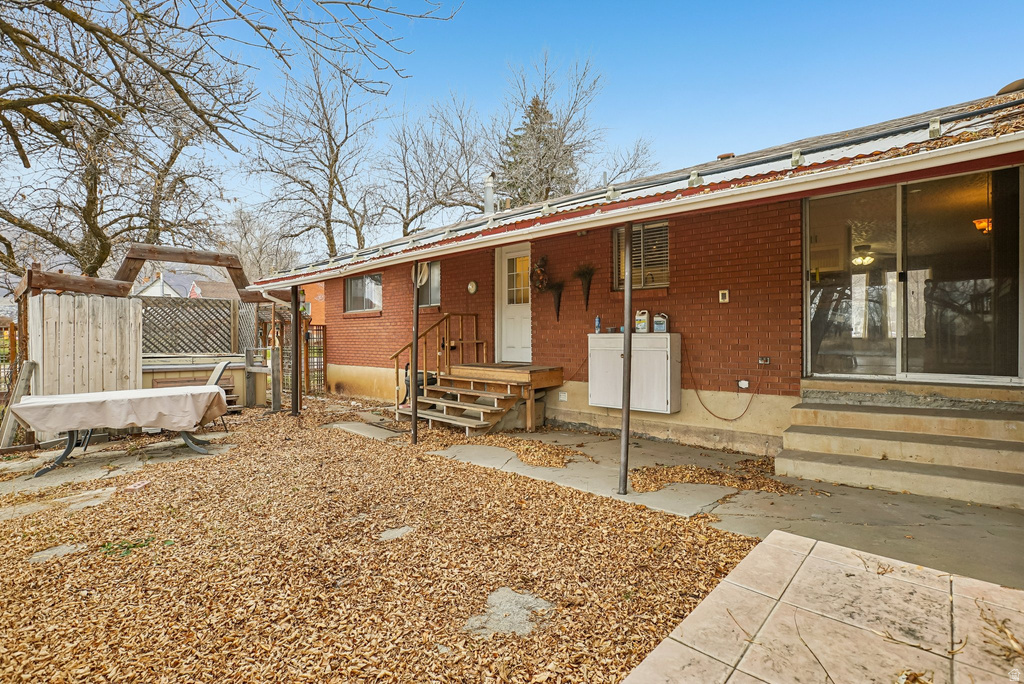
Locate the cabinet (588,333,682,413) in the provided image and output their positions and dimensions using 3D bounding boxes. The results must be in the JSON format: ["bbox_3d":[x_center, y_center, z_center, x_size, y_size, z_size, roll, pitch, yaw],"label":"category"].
[{"bbox_3d":[1.734,0.420,6.907,1.250,1.050,0.360,0,0,42],"label":"cabinet"}]

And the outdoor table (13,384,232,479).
[{"bbox_3d":[-4.540,1.007,5.770,1.880,0.770,0.980,0,0,-34],"label":"outdoor table"}]

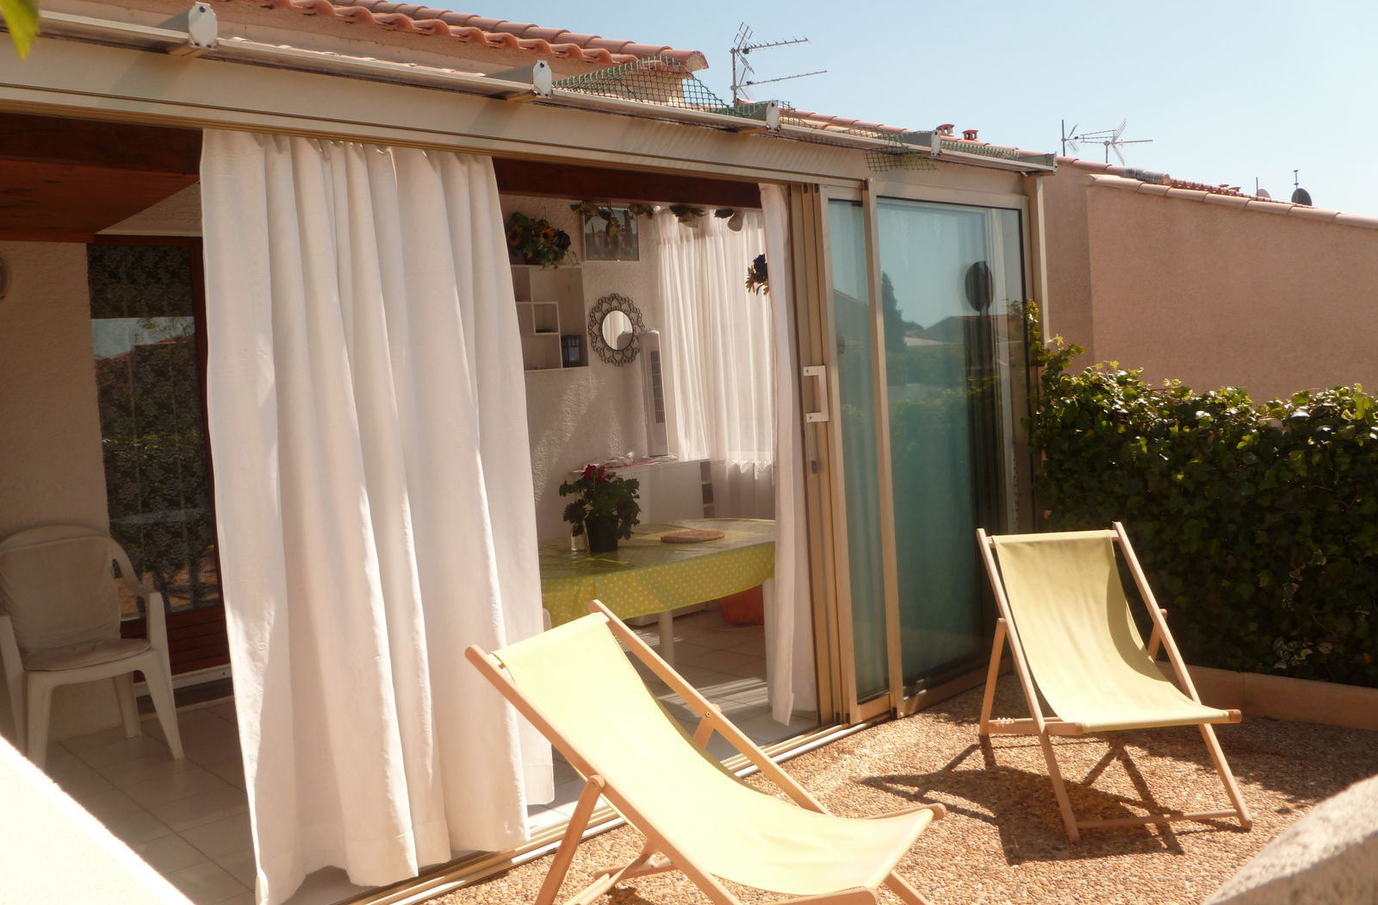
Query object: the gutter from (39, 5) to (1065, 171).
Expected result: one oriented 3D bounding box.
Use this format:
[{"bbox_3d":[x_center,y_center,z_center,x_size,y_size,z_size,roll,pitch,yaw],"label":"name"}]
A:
[{"bbox_3d":[0.054,-1.188,3.904,4.388,0.109,0.114,-6,4,-40],"label":"gutter"}]

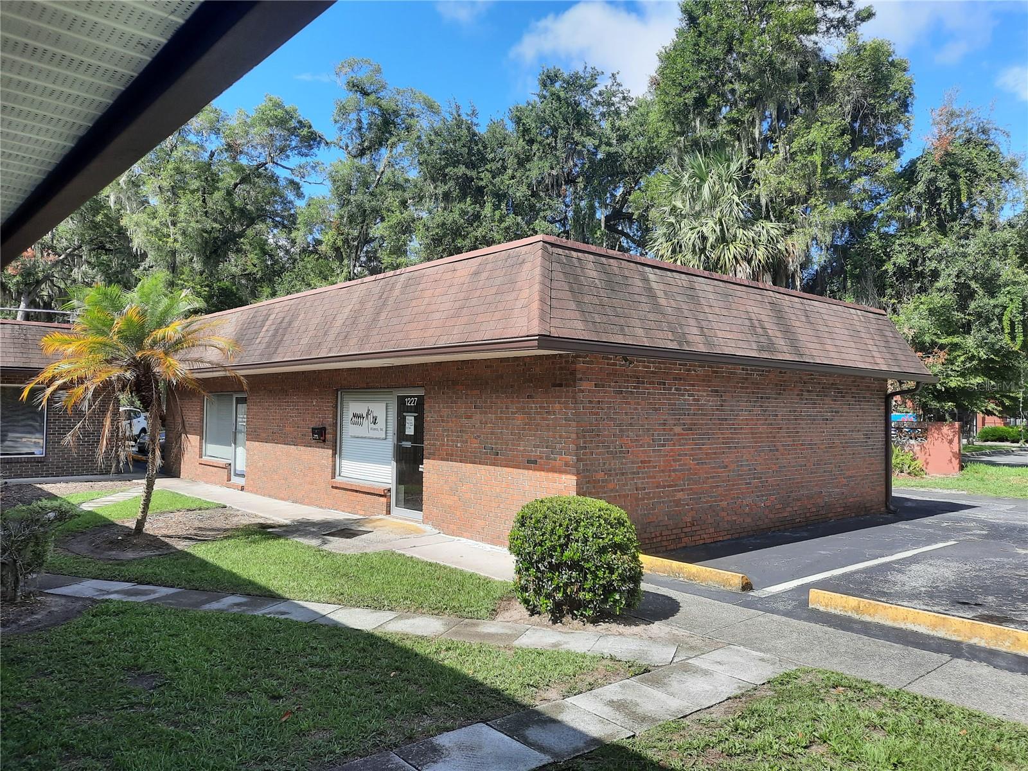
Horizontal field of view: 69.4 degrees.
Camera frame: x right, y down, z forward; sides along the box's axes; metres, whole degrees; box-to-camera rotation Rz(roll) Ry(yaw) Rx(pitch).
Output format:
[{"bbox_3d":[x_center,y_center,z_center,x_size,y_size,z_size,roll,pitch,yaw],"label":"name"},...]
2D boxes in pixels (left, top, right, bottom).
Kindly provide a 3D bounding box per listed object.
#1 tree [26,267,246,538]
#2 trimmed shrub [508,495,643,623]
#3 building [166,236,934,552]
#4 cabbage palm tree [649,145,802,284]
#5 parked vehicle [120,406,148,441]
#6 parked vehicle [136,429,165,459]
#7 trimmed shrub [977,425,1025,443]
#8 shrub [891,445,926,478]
[{"bbox_3d":[-5.621,0.276,10.950,3.050,3.800,3.050,1,-2,0],"label":"tree"},{"bbox_3d":[0.591,1.597,7.100,1.270,1.090,1.250,1,-2,0],"label":"trimmed shrub"},{"bbox_3d":[-0.551,0.458,18.384,12.189,4.141,16.167,2,-2,-42],"label":"building"},{"bbox_3d":[7.126,-2.571,25.000,4.700,10.900,4.700,1,-2,0],"label":"cabbage palm tree"},{"bbox_3d":[-19.673,1.986,37.000,4.600,1.730,1.850,2,-2,-42],"label":"parked vehicle"},{"bbox_3d":[-12.664,2.018,30.332,4.600,1.450,1.820,2,-2,-42],"label":"parked vehicle"},{"bbox_3d":[32.859,3.293,50.000,3.100,1.220,1.800,1,-2,0],"label":"trimmed shrub"},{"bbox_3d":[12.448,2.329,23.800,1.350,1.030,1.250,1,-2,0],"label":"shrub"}]

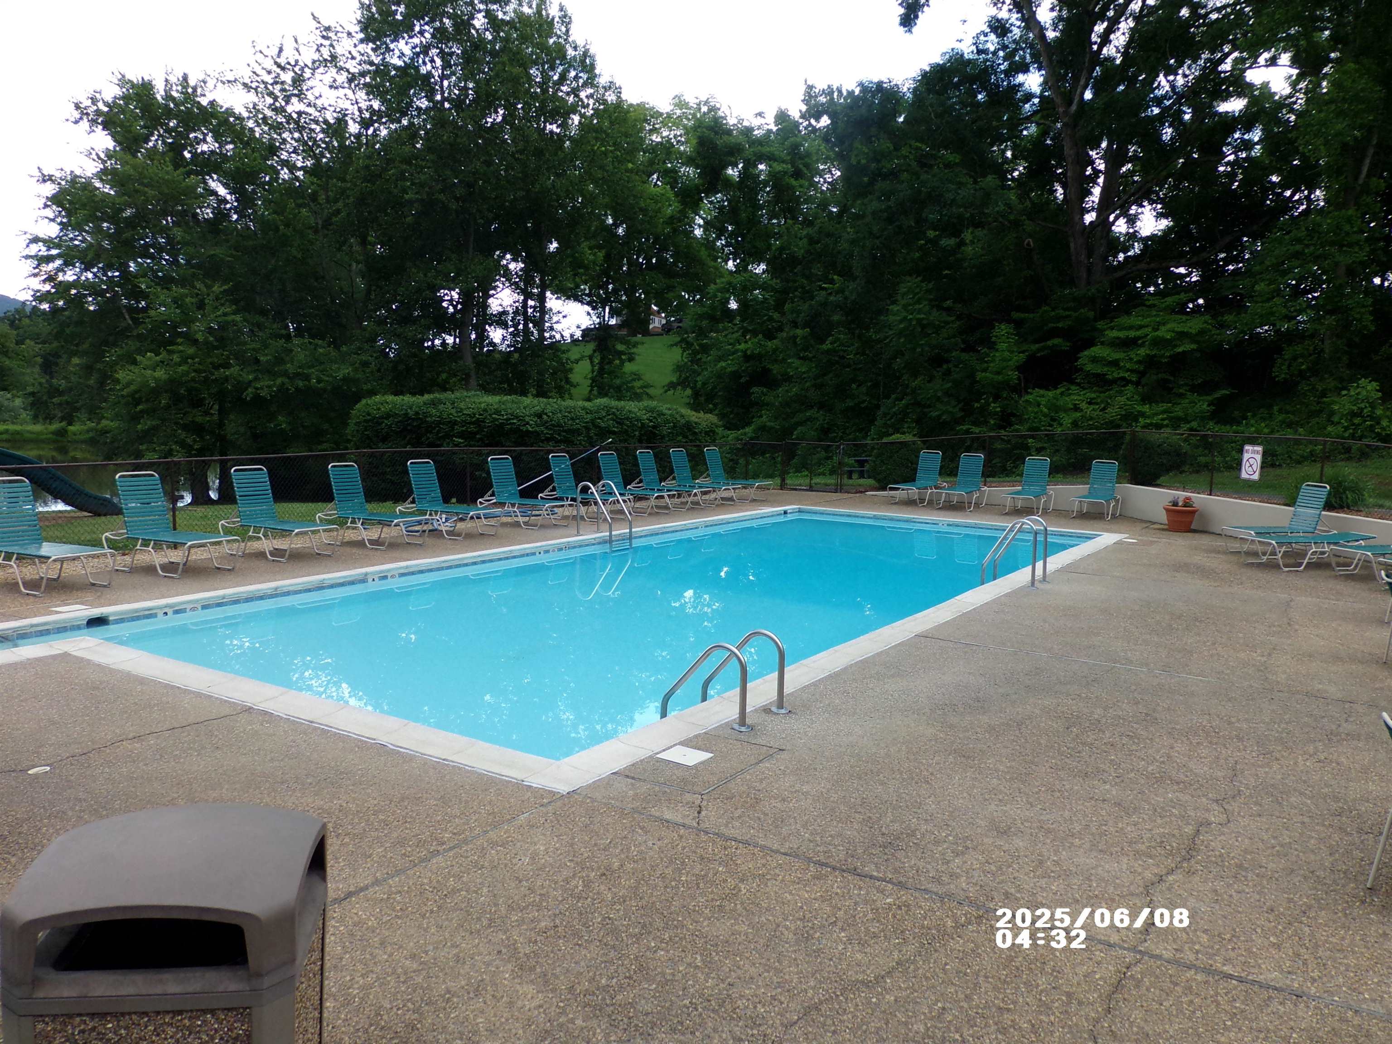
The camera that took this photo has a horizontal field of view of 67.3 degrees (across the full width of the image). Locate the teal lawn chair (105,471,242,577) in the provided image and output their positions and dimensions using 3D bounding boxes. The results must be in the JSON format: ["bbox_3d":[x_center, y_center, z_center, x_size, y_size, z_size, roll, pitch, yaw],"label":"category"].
[{"bbox_3d":[-6.109,0.015,12.171,1.479,1.096,0.700,4,7,26],"label":"teal lawn chair"}]

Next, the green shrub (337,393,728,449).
[{"bbox_3d":[-3.343,-1.741,23.527,8.585,2.152,1.500,-3,8,-33],"label":"green shrub"}]

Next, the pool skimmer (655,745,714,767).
[{"bbox_3d":[-0.061,1.365,6.080,0.258,0.025,0.231,5,8,33],"label":"pool skimmer"}]

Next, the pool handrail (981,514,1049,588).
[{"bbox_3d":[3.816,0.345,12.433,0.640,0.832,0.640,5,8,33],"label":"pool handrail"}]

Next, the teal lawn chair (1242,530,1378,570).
[{"bbox_3d":[8.303,0.383,14.182,1.725,0.434,0.660,-1,7,-16],"label":"teal lawn chair"}]

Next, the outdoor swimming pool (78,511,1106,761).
[{"bbox_3d":[0.555,1.200,13.430,5.963,1.300,13.955,5,8,33],"label":"outdoor swimming pool"}]

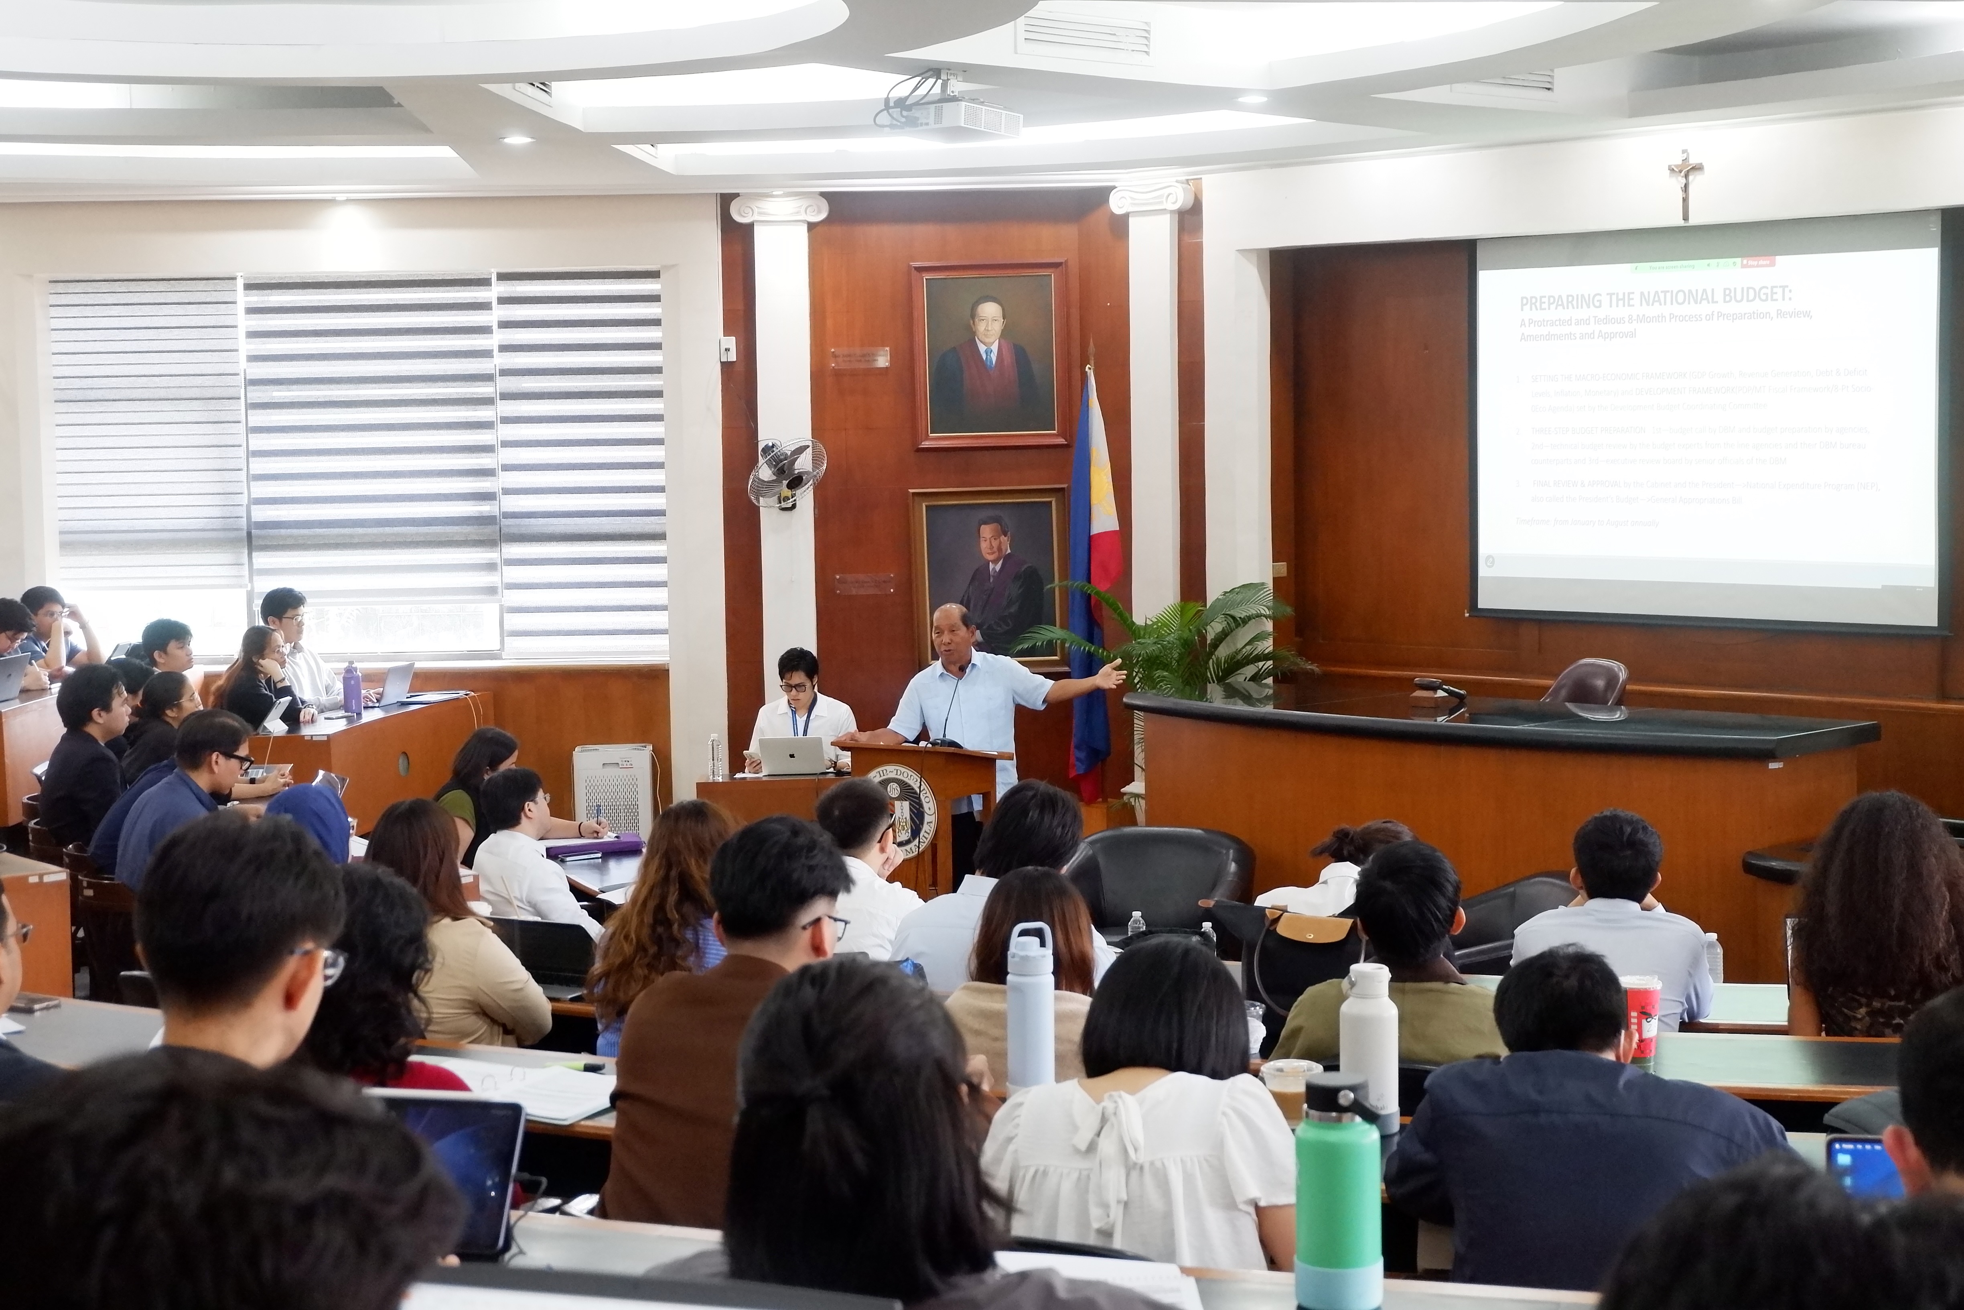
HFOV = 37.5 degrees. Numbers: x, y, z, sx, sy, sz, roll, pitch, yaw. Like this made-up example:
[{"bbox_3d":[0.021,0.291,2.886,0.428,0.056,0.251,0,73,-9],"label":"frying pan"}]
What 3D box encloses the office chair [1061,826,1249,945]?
[{"bbox_3d":[0.665,1.093,10.773,0.710,0.880,0.700,-1,5,-3],"label":"office chair"}]

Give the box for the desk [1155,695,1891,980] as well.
[{"bbox_3d":[2.017,0.820,12.366,3.290,1.160,1.070,3,6,42],"label":"desk"}]

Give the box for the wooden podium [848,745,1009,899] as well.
[{"bbox_3d":[-0.212,0.923,10.841,0.580,1.150,0.500,2,5,30],"label":"wooden podium"}]

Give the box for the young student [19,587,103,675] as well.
[{"bbox_3d":[-4.334,0.301,13.613,0.720,1.250,0.520,3,6,37],"label":"young student"}]

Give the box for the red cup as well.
[{"bbox_3d":[1.130,0.626,5.000,0.093,0.152,0.093,-1,4,0],"label":"red cup"}]

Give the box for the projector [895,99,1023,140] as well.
[{"bbox_3d":[-0.085,-1.607,8.700,0.330,0.085,0.270,3,1,41],"label":"projector"}]

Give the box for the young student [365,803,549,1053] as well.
[{"bbox_3d":[-1.184,0.937,6.638,0.500,1.250,0.750,2,5,38],"label":"young student"}]

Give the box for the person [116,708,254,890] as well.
[{"bbox_3d":[-2.164,0.759,8.019,0.750,1.220,0.500,-3,5,-29],"label":"person"}]

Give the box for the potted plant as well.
[{"bbox_3d":[0.854,0.204,13.700,1.350,1.080,1.150,-1,5,3],"label":"potted plant"}]

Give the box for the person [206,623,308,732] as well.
[{"bbox_3d":[-3.019,0.470,12.142,0.750,1.200,0.480,-1,4,3],"label":"person"}]

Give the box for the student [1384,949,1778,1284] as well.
[{"bbox_3d":[0.790,0.938,3.788,0.560,1.100,0.760,0,5,9],"label":"student"}]

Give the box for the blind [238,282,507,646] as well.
[{"bbox_3d":[-3.143,-0.997,14.900,1.300,1.910,0.080,-1,5,0],"label":"blind"}]

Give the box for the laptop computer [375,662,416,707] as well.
[{"bbox_3d":[-3.010,0.139,14.392,0.260,0.205,0.310,0,5,9],"label":"laptop computer"}]

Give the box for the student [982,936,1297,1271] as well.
[{"bbox_3d":[0.277,0.995,4.261,0.470,1.180,0.750,0,4,13],"label":"student"}]

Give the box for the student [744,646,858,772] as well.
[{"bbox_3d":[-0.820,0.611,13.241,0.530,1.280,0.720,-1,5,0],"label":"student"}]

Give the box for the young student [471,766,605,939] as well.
[{"bbox_3d":[-1.361,0.954,8.985,0.750,1.230,0.480,-3,5,-31],"label":"young student"}]

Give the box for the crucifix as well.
[{"bbox_3d":[3.212,-2.141,13.200,0.185,0.345,0.050,3,6,43],"label":"crucifix"}]

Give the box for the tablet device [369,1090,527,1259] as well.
[{"bbox_3d":[-0.673,0.623,3.450,0.255,0.182,0.015,0,-18,16],"label":"tablet device"}]

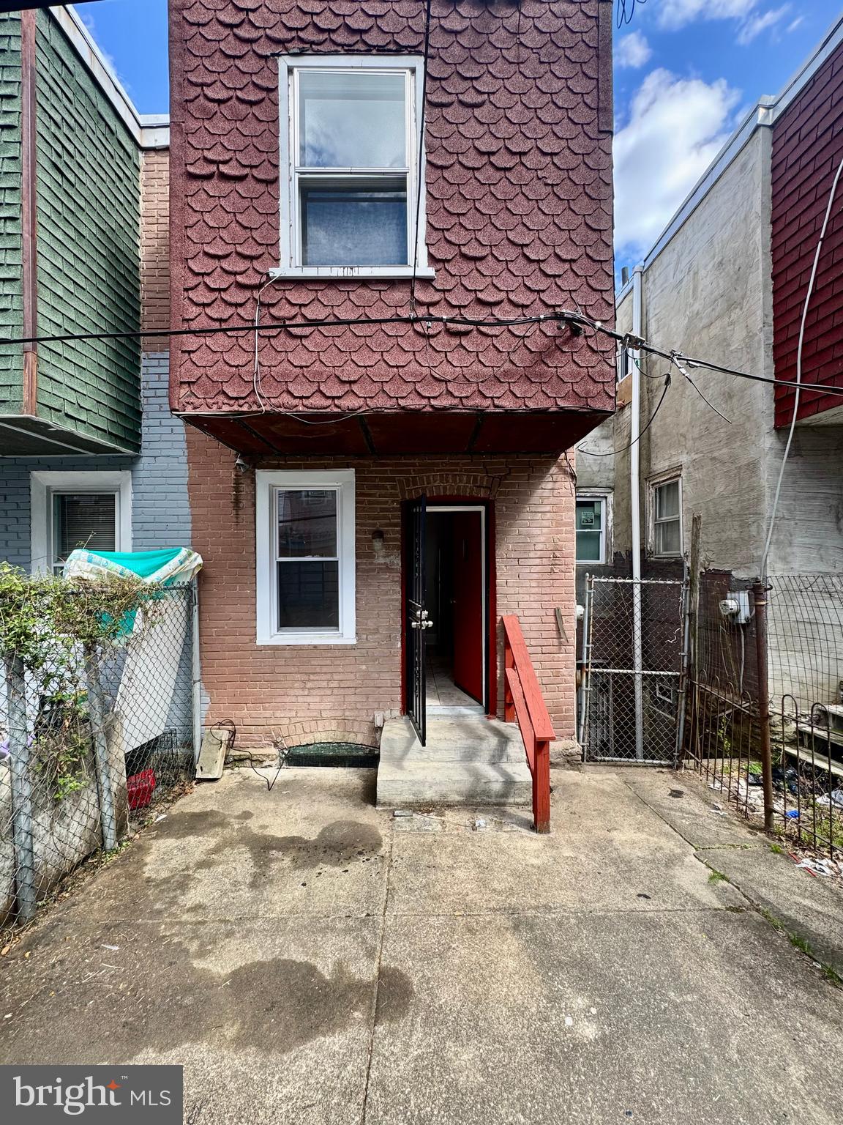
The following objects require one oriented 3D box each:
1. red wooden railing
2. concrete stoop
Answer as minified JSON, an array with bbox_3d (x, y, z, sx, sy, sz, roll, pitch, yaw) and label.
[{"bbox_3d":[0.860,1.217,3.767,0.155,1.400,1.130,0,0,-2],"label":"red wooden railing"},{"bbox_3d":[0.272,1.703,3.950,1.250,0.425,0.770,0,0,0],"label":"concrete stoop"}]

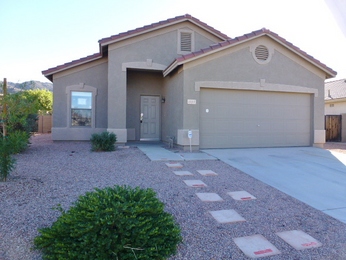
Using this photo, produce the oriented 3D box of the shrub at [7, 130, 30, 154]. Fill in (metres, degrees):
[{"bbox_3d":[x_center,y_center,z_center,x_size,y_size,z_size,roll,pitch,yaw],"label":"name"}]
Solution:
[{"bbox_3d":[-4.820,0.375,7.400,0.740,0.730,0.720,0,-1,0],"label":"shrub"}]

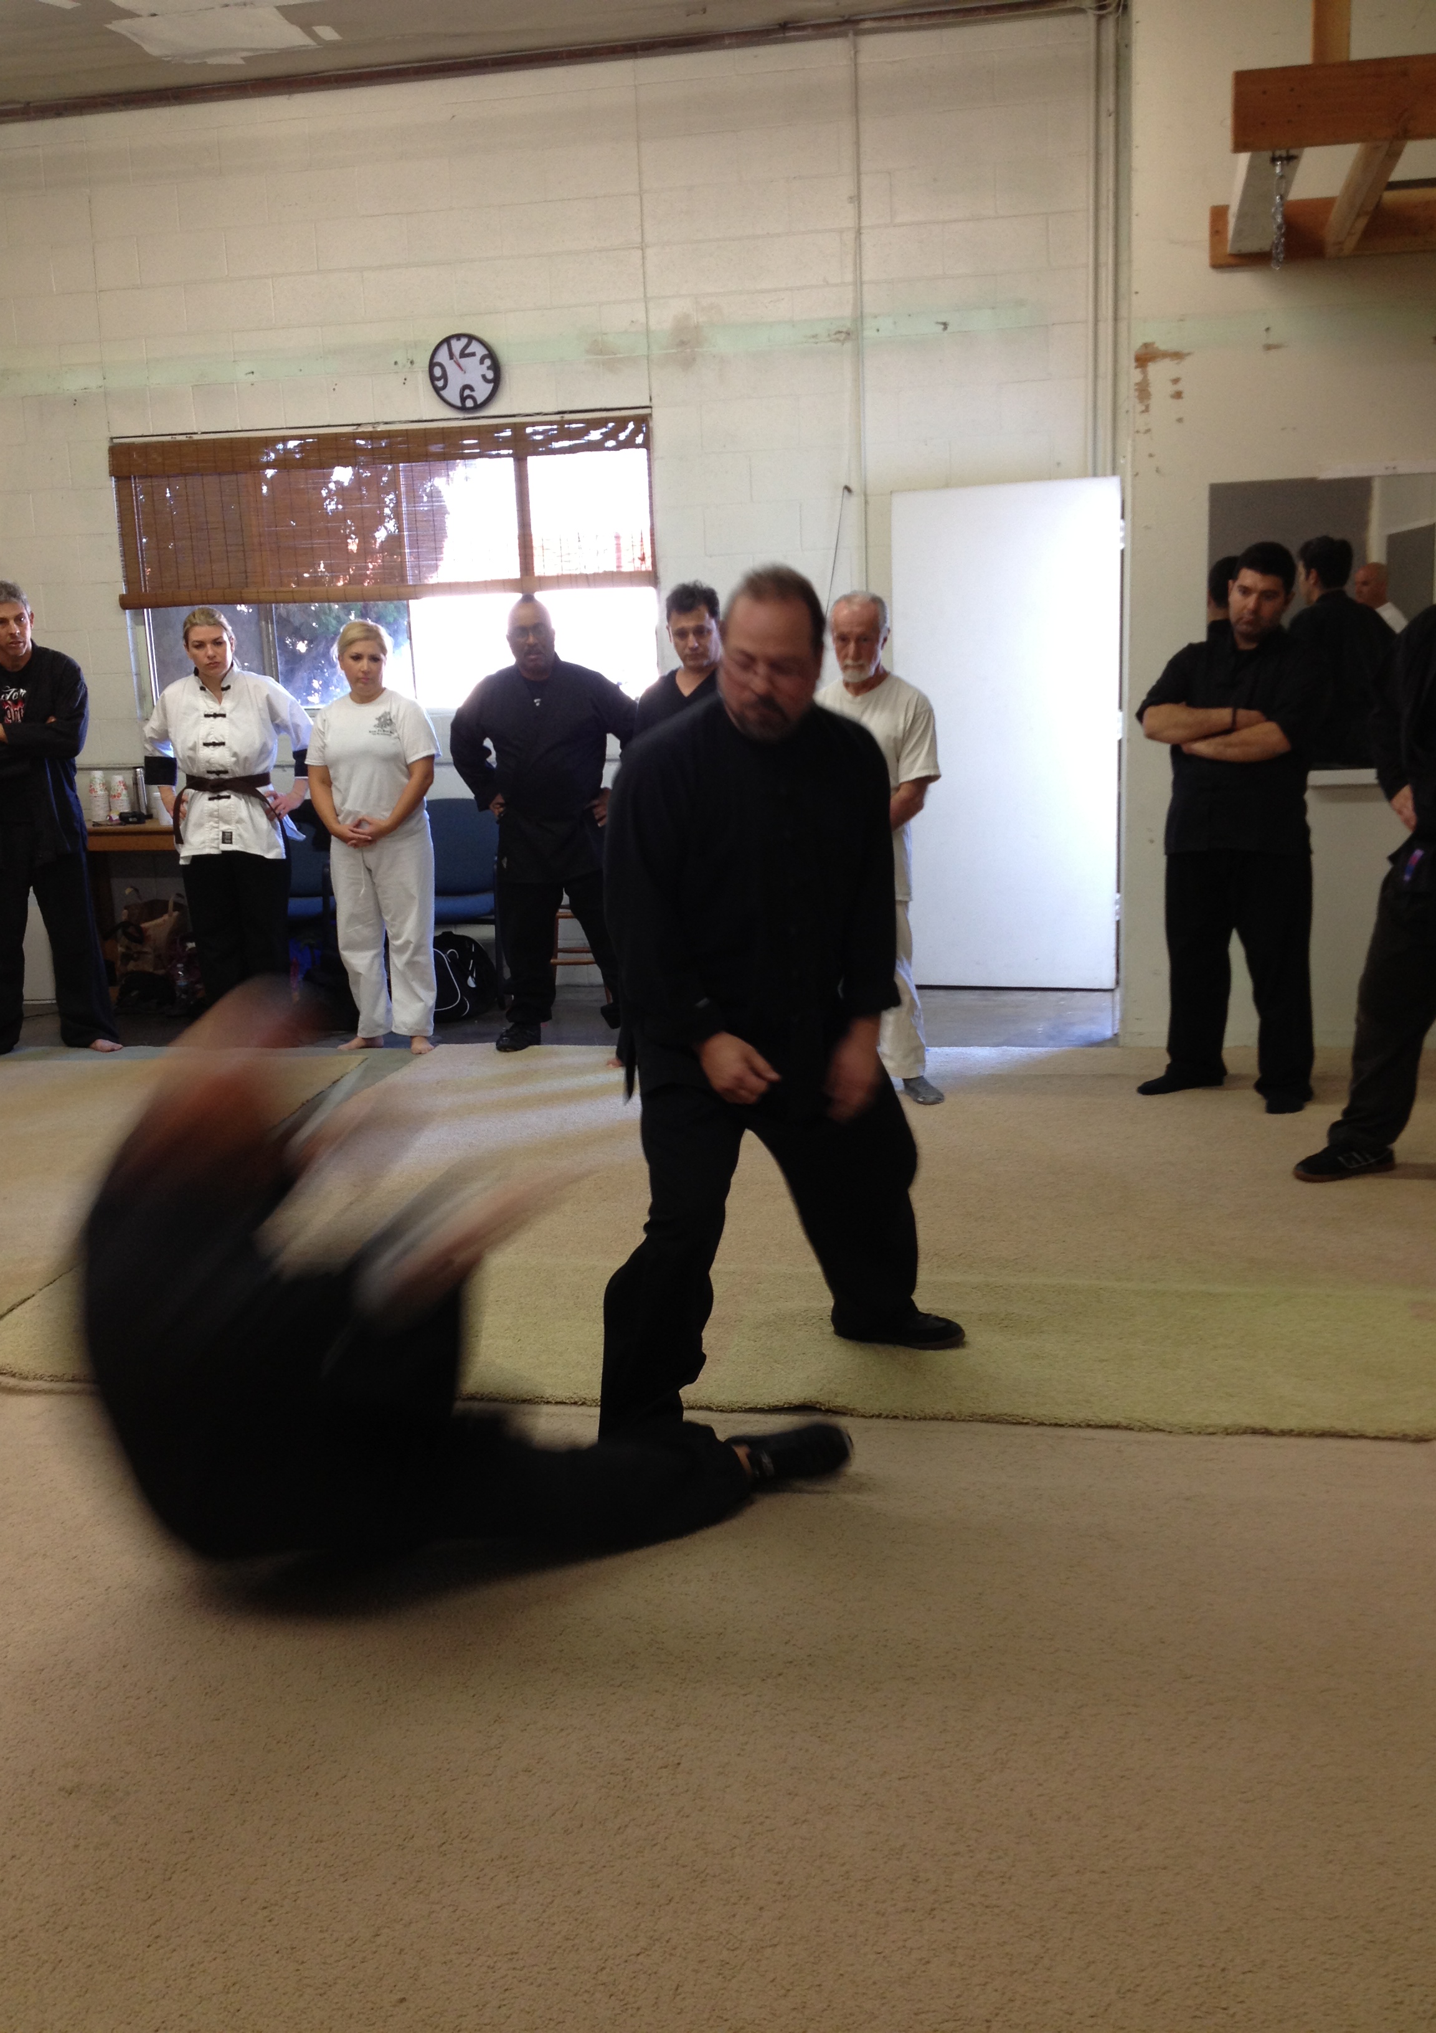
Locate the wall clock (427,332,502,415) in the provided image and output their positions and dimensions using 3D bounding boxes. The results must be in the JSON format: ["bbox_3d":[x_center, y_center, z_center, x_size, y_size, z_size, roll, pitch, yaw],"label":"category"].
[{"bbox_3d":[-1.052,-2.670,8.532,0.312,0.312,0.045,1,12,14],"label":"wall clock"}]

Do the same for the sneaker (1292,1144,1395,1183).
[{"bbox_3d":[1.742,0.384,5.715,0.295,0.115,0.108,-5,12,-13],"label":"sneaker"}]

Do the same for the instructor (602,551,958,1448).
[{"bbox_3d":[0.124,-0.027,4.106,0.750,1.700,0.780,-4,11,-7],"label":"instructor"}]

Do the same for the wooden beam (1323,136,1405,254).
[{"bbox_3d":[1.822,-2.345,5.827,0.088,0.090,1.790,1,12,13],"label":"wooden beam"}]

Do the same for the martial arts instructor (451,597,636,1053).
[{"bbox_3d":[-0.627,-0.725,7.660,0.710,1.670,0.480,0,12,9],"label":"martial arts instructor"}]

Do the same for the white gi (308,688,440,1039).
[{"bbox_3d":[-1.258,-0.561,7.761,0.490,1.335,0.300,-3,11,-3],"label":"white gi"}]

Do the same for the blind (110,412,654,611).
[{"bbox_3d":[-1.441,-2.127,8.694,2.440,0.730,0.080,1,12,14],"label":"blind"}]

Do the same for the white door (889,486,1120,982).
[{"bbox_3d":[1.172,-1.111,8.343,0.905,2.030,0.050,0,13,13],"label":"white door"}]

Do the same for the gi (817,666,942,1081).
[{"bbox_3d":[0.453,-0.447,6.747,0.560,1.360,0.320,-1,11,6],"label":"gi"}]

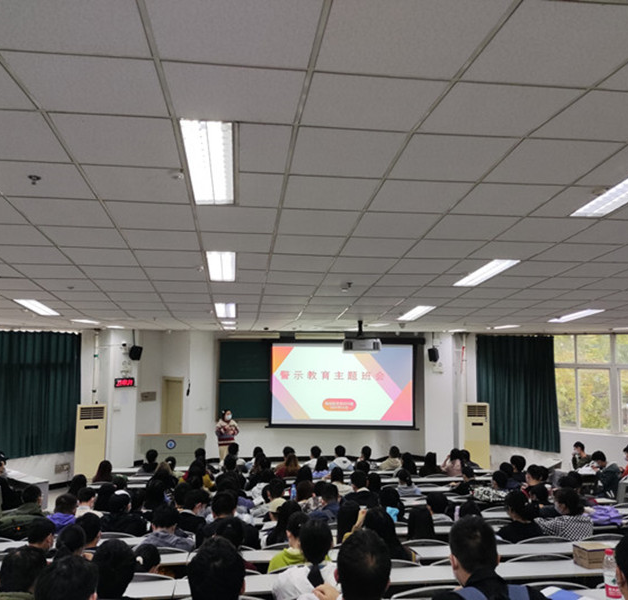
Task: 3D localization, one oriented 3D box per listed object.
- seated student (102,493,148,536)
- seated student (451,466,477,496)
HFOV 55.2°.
[{"bbox_3d":[-1.880,2.435,5.950,0.500,1.170,0.720,1,-5,0],"label":"seated student"},{"bbox_3d":[2.113,2.980,8.657,0.450,1.180,0.620,3,-5,-25],"label":"seated student"}]

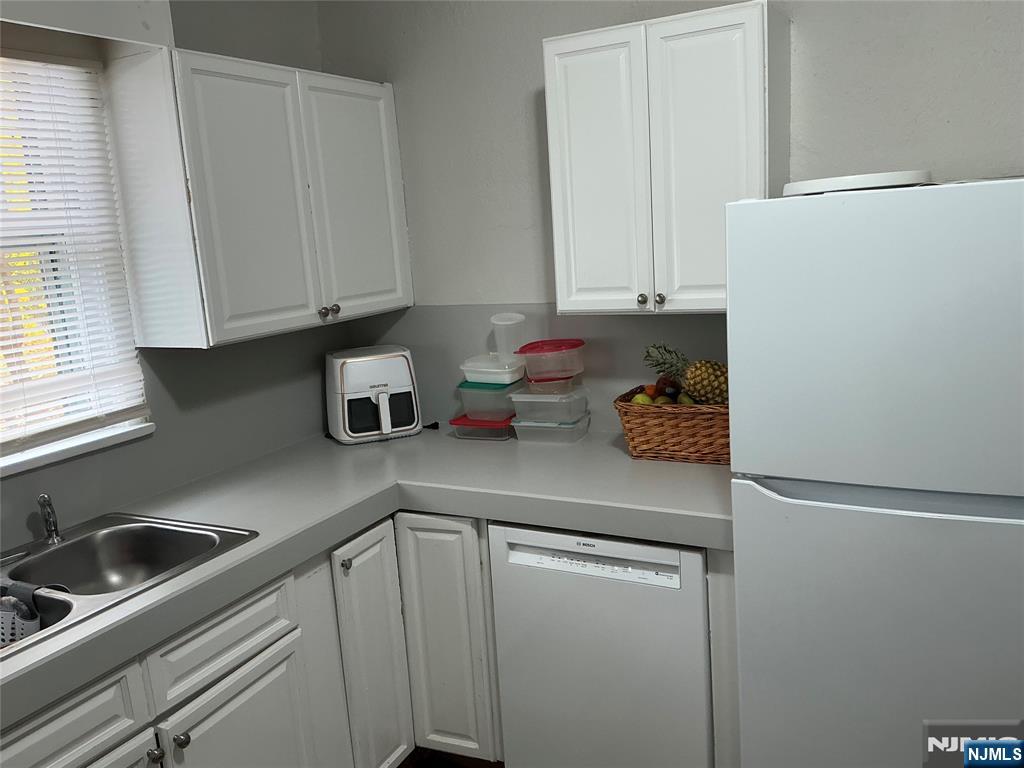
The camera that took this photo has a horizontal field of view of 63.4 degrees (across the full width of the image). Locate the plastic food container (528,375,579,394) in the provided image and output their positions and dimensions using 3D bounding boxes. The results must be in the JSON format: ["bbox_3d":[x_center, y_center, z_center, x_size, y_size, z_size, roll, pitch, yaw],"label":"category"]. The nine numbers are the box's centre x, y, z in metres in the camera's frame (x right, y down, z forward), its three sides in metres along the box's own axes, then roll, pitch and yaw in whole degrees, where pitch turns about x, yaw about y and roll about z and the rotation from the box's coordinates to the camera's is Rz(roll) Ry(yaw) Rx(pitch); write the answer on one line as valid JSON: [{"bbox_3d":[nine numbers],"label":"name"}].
[{"bbox_3d":[0.136,-0.005,2.802,0.170,0.060,0.165,-4,11,1],"label":"plastic food container"}]

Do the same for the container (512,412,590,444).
[{"bbox_3d":[0.139,0.150,2.821,0.232,0.062,0.180,1,11,22],"label":"container"}]

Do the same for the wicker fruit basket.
[{"bbox_3d":[0.542,0.127,2.515,0.400,0.170,0.270,1,12,24],"label":"wicker fruit basket"}]

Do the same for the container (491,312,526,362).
[{"bbox_3d":[-0.004,-0.149,2.840,0.125,0.164,0.125,-4,11,1],"label":"container"}]

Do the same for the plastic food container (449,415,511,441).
[{"bbox_3d":[-0.069,0.150,2.907,0.243,0.057,0.175,2,12,27],"label":"plastic food container"}]

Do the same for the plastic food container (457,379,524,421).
[{"bbox_3d":[-0.068,0.057,2.916,0.197,0.122,0.158,4,13,34],"label":"plastic food container"}]

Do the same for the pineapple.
[{"bbox_3d":[0.538,-0.037,2.483,0.310,0.130,0.130,29,23,25],"label":"pineapple"}]

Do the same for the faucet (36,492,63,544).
[{"bbox_3d":[-1.154,0.334,2.062,0.052,0.132,0.042,2,12,28],"label":"faucet"}]

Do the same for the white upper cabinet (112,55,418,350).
[{"bbox_3d":[-0.732,-0.575,2.645,0.295,0.772,0.968,2,12,28],"label":"white upper cabinet"}]

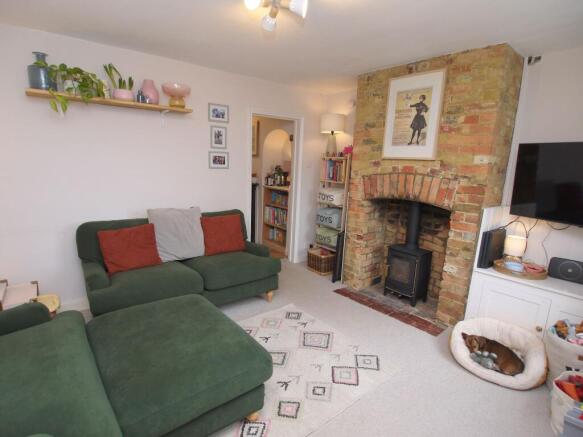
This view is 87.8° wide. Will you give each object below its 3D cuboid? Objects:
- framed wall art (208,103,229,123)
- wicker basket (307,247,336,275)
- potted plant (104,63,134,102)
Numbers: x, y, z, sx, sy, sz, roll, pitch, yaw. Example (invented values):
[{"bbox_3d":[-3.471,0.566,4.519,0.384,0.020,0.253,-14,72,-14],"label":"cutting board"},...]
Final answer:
[{"bbox_3d":[-0.747,-1.087,3.136,0.223,0.175,0.020,-8,15,-39],"label":"framed wall art"},{"bbox_3d":[0.378,0.567,4.044,0.277,0.230,0.376,-7,14,-40],"label":"wicker basket"},{"bbox_3d":[-1.418,-1.100,2.501,0.220,0.260,0.170,-7,14,-40],"label":"potted plant"}]

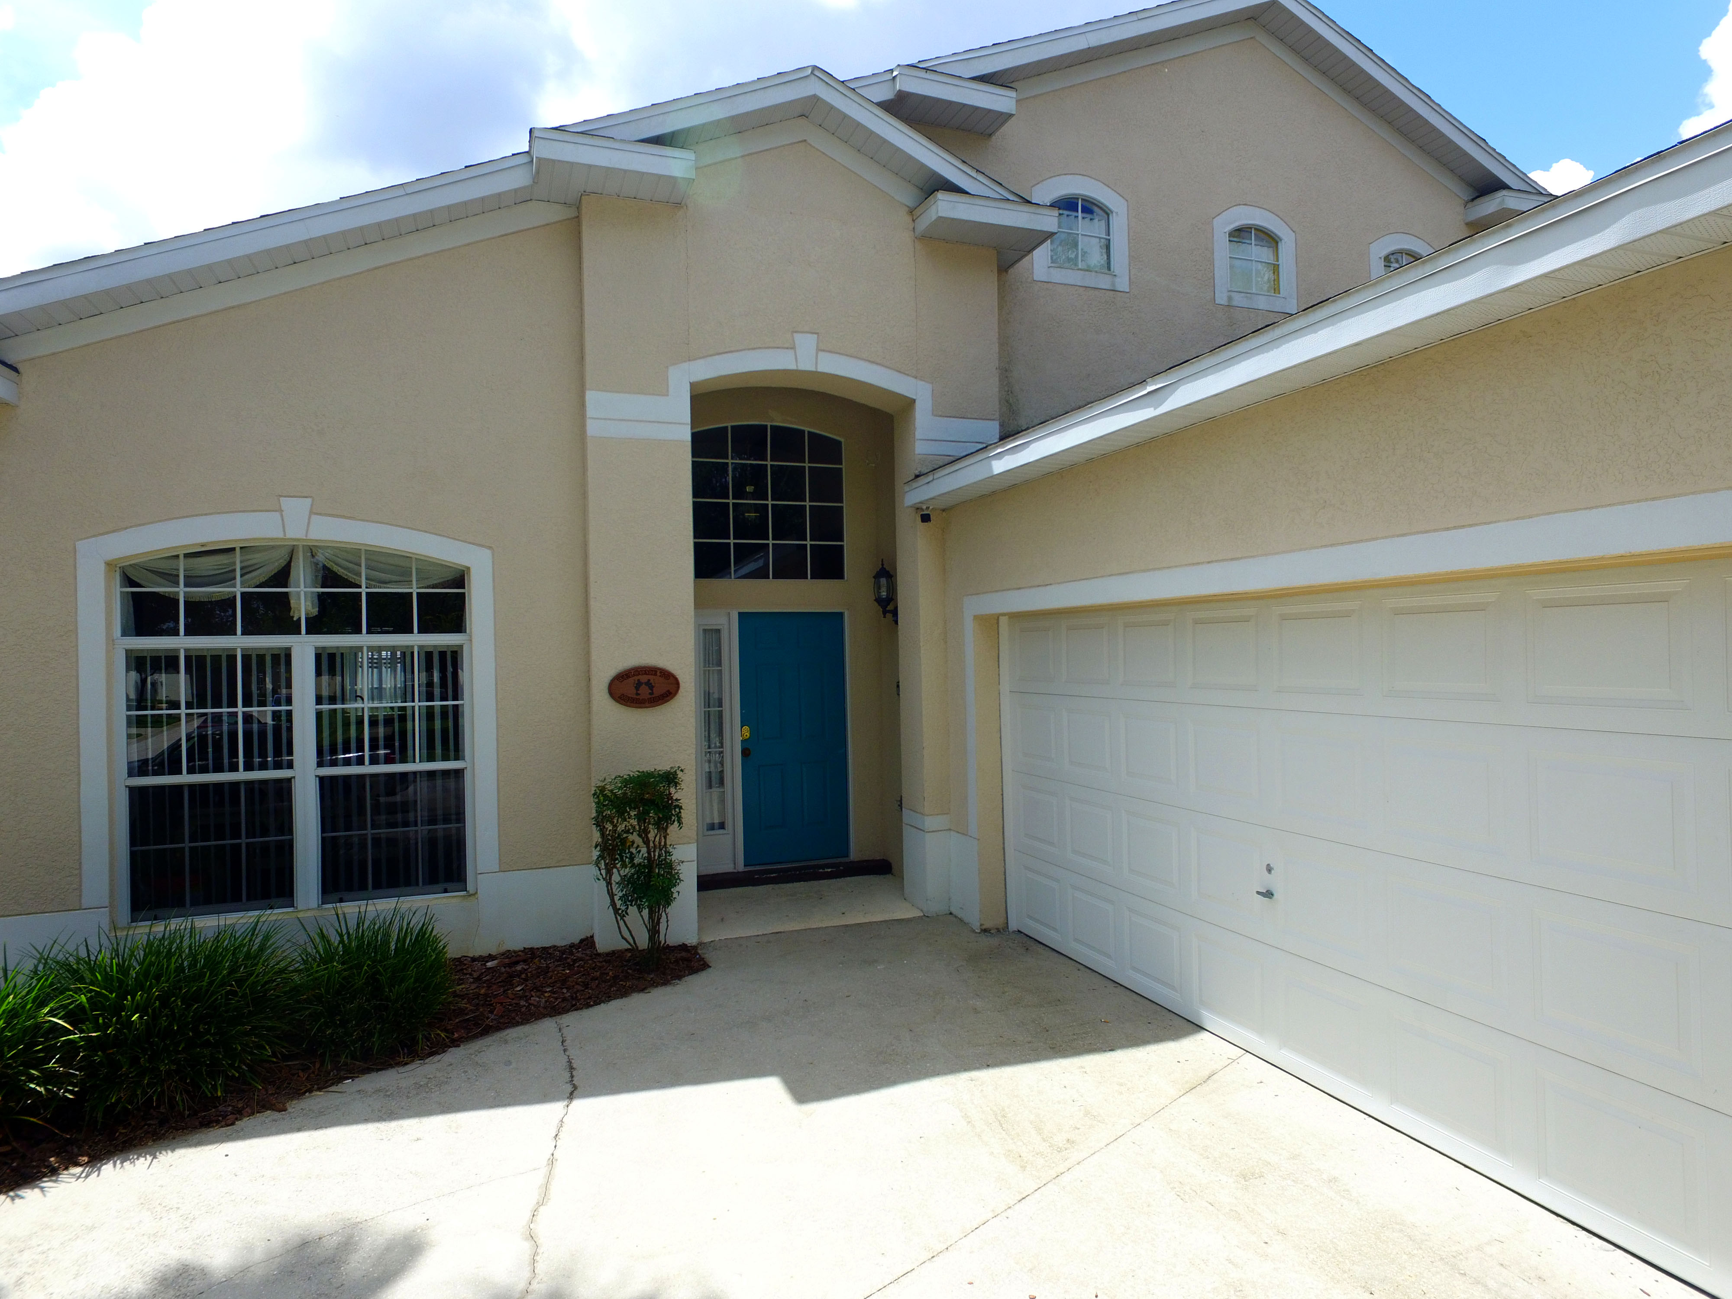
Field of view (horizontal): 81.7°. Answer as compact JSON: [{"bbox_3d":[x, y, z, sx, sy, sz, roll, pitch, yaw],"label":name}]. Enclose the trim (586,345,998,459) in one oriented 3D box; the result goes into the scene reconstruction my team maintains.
[{"bbox_3d":[-0.390,-1.718,6.836,2.940,0.690,0.070,-1,0,-20],"label":"trim"}]

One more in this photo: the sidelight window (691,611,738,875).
[{"bbox_3d":[-1.203,0.737,7.904,0.380,2.080,0.100,-1,0,-20],"label":"sidelight window"}]

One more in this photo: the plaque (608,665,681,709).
[{"bbox_3d":[-1.420,0.244,6.446,0.457,0.273,0.035,-1,0,-20],"label":"plaque"}]

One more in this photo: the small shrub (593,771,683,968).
[{"bbox_3d":[-1.398,1.320,6.158,0.550,1.185,0.520,-1,0,-20],"label":"small shrub"}]

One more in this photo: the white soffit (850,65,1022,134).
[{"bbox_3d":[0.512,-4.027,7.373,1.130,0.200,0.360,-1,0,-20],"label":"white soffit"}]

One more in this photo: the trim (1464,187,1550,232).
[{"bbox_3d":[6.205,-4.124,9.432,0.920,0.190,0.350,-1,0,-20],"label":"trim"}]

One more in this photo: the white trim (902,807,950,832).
[{"bbox_3d":[0.438,1.243,7.342,0.200,0.125,0.460,-1,0,-20],"label":"white trim"}]

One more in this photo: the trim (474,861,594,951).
[{"bbox_3d":[-2.141,1.677,6.481,0.720,0.500,0.060,-1,0,-20],"label":"trim"}]

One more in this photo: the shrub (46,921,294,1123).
[{"bbox_3d":[-3.146,1.587,4.546,0.940,0.680,0.880,-1,0,-20],"label":"shrub"}]

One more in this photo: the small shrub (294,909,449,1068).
[{"bbox_3d":[-2.469,1.602,5.029,0.700,0.630,0.730,-1,0,-20],"label":"small shrub"}]

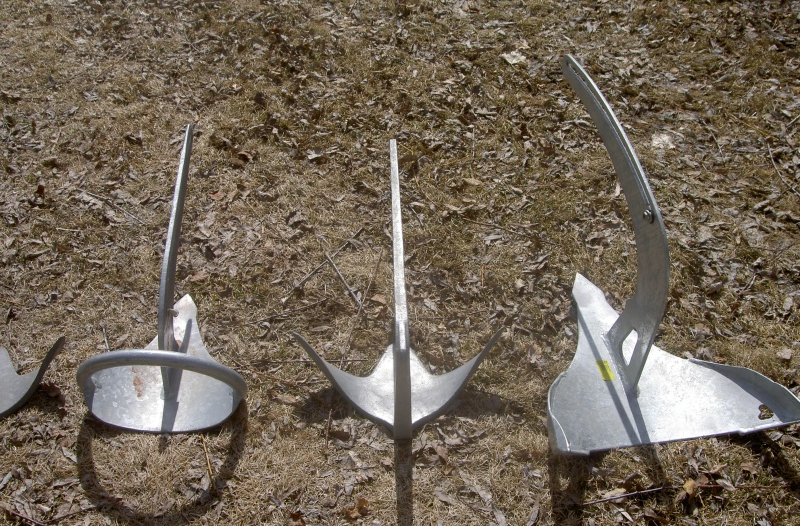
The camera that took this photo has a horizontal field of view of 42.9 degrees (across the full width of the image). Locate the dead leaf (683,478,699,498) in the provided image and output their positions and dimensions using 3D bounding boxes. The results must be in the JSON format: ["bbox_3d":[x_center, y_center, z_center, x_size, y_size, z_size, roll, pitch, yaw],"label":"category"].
[{"bbox_3d":[0.531,0.411,1.860,0.026,0.020,0.029,-1,40,-1],"label":"dead leaf"}]

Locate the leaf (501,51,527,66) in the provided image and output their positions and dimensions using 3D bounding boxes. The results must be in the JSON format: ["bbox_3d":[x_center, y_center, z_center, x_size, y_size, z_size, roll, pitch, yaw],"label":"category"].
[{"bbox_3d":[0.342,-0.617,3.069,0.072,0.025,0.055,17,44,19],"label":"leaf"}]

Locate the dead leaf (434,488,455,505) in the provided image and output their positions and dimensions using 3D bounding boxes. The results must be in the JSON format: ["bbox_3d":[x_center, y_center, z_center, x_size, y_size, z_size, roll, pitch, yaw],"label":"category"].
[{"bbox_3d":[0.083,0.425,1.851,0.040,0.014,0.018,30,48,31],"label":"dead leaf"}]

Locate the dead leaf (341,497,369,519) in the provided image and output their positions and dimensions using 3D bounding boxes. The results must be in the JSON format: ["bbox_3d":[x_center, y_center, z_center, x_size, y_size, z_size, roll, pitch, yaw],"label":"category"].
[{"bbox_3d":[-0.082,0.441,1.828,0.045,0.022,0.036,-17,43,-19],"label":"dead leaf"}]

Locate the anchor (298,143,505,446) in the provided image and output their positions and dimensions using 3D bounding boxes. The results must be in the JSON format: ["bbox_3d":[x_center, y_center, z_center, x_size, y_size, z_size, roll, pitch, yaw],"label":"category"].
[{"bbox_3d":[-0.002,0.031,2.115,0.405,0.295,0.630,-1,40,-2],"label":"anchor"}]

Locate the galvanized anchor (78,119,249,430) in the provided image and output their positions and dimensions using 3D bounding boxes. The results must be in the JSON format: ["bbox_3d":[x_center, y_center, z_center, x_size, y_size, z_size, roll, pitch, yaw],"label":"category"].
[{"bbox_3d":[-0.464,0.006,2.139,0.325,0.300,0.660,-2,40,-2],"label":"galvanized anchor"}]

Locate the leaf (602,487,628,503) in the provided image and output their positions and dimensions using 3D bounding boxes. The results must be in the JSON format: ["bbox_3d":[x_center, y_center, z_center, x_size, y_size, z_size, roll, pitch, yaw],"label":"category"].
[{"bbox_3d":[0.393,0.428,1.874,0.047,0.015,0.023,-15,43,-17],"label":"leaf"}]

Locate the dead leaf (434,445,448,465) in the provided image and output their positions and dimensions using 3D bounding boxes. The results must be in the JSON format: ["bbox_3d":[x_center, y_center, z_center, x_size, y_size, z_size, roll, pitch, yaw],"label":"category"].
[{"bbox_3d":[0.079,0.368,1.943,0.020,0.016,0.038,-8,42,-9],"label":"dead leaf"}]

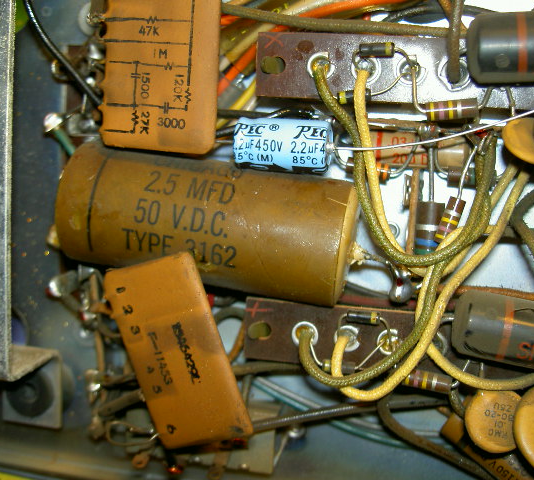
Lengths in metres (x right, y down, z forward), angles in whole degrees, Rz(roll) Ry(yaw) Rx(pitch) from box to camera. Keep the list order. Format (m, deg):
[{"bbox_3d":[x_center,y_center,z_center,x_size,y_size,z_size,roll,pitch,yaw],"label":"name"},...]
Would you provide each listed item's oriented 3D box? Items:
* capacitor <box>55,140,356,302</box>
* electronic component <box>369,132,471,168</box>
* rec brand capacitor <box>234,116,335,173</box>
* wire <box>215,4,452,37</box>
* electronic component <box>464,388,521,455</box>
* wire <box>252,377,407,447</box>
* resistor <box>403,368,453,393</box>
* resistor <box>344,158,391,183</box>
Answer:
[{"bbox_3d":[-0.011,-0.004,0.150,0.058,0.025,0.025,9,90,9],"label":"capacitor"},{"bbox_3d":[0.033,-0.020,0.157,0.023,0.008,0.008,3,90,3],"label":"electronic component"},{"bbox_3d":[0.003,-0.019,0.145,0.020,0.010,0.010,4,96,0],"label":"rec brand capacitor"},{"bbox_3d":[0.014,-0.045,0.147,0.047,0.003,0.003,6,87,2],"label":"wire"},{"bbox_3d":[0.045,0.036,0.141,0.012,0.004,0.012,-6,76,-6],"label":"electronic component"},{"bbox_3d":[0.014,0.040,0.164,0.038,0.003,0.003,24,87,-4],"label":"wire"},{"bbox_3d":[0.033,0.029,0.146,0.010,0.004,0.004,9,87,0],"label":"resistor"},{"bbox_3d":[0.021,-0.015,0.153,0.009,0.004,0.004,11,87,0],"label":"resistor"}]

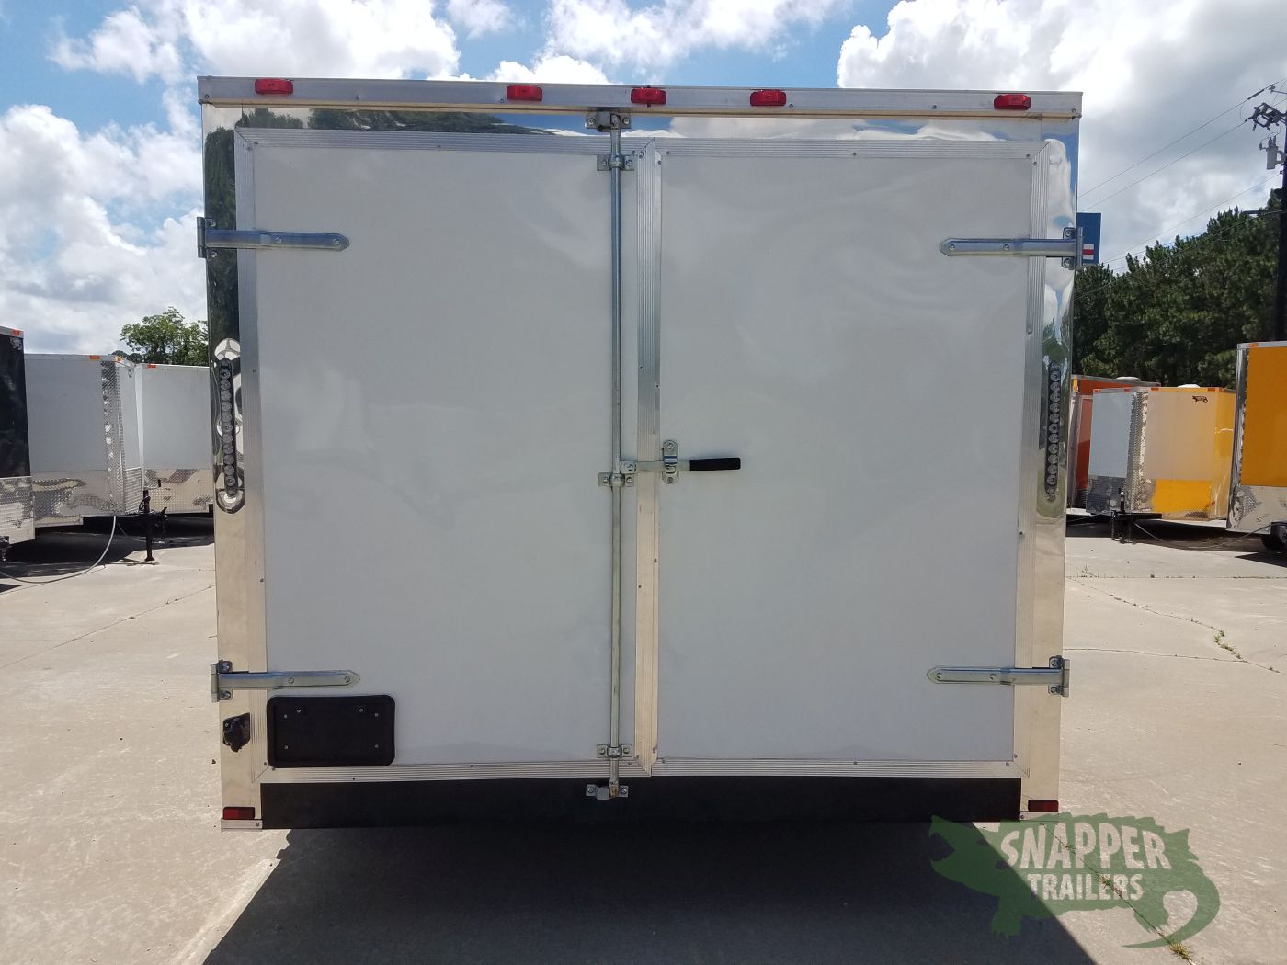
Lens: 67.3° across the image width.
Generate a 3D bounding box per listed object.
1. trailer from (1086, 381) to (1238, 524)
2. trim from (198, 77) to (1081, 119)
[{"bbox_3d":[9.090,-0.417,16.051,4.600,2.184,1.950,-3,4,-40],"label":"trailer"},{"bbox_3d":[0.014,-1.107,2.800,2.560,0.078,0.060,0,4,-2],"label":"trim"}]

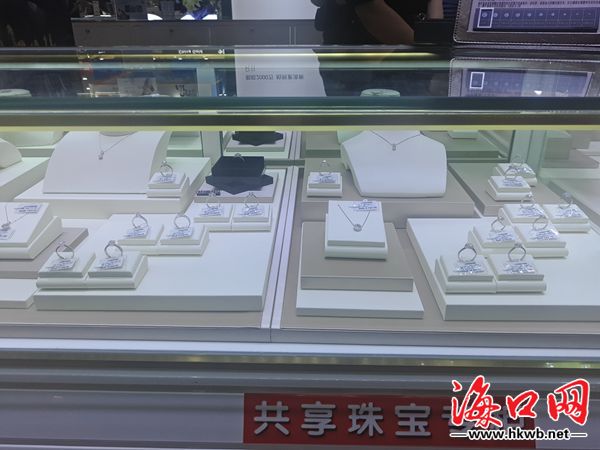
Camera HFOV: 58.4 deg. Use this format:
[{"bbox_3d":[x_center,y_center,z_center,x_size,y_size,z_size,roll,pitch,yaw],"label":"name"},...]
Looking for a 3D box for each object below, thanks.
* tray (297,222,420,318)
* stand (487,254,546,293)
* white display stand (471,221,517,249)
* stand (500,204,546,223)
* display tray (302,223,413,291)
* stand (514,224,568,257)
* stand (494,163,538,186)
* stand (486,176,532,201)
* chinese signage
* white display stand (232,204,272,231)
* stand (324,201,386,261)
[{"bbox_3d":[0.062,0.044,0.616,0.122,0.009,0.214,1,22,2],"label":"tray"},{"bbox_3d":[0.233,0.051,0.584,0.052,0.024,0.046,0,21,1],"label":"stand"},{"bbox_3d":[0.227,0.018,0.616,0.049,0.021,0.042,0,22,1],"label":"white display stand"},{"bbox_3d":[0.309,-0.009,0.739,0.052,0.024,0.046,1,21,2],"label":"stand"},{"bbox_3d":[0.060,0.032,0.616,0.114,0.014,0.149,1,22,2],"label":"display tray"},{"bbox_3d":[0.296,0.020,0.665,0.052,0.024,0.046,0,21,1],"label":"stand"},{"bbox_3d":[0.354,-0.083,0.880,0.052,0.024,0.046,0,21,1],"label":"stand"},{"bbox_3d":[0.316,-0.055,0.809,0.052,0.024,0.046,0,21,1],"label":"stand"},{"bbox_3d":[0.076,0.166,0.458,0.244,0.042,0.008,1,-10,2],"label":"chinese signage"},{"bbox_3d":[-0.065,-0.011,0.739,0.052,0.024,0.046,0,21,0],"label":"white display stand"},{"bbox_3d":[0.064,0.004,0.612,0.066,0.040,0.075,2,22,5],"label":"stand"}]

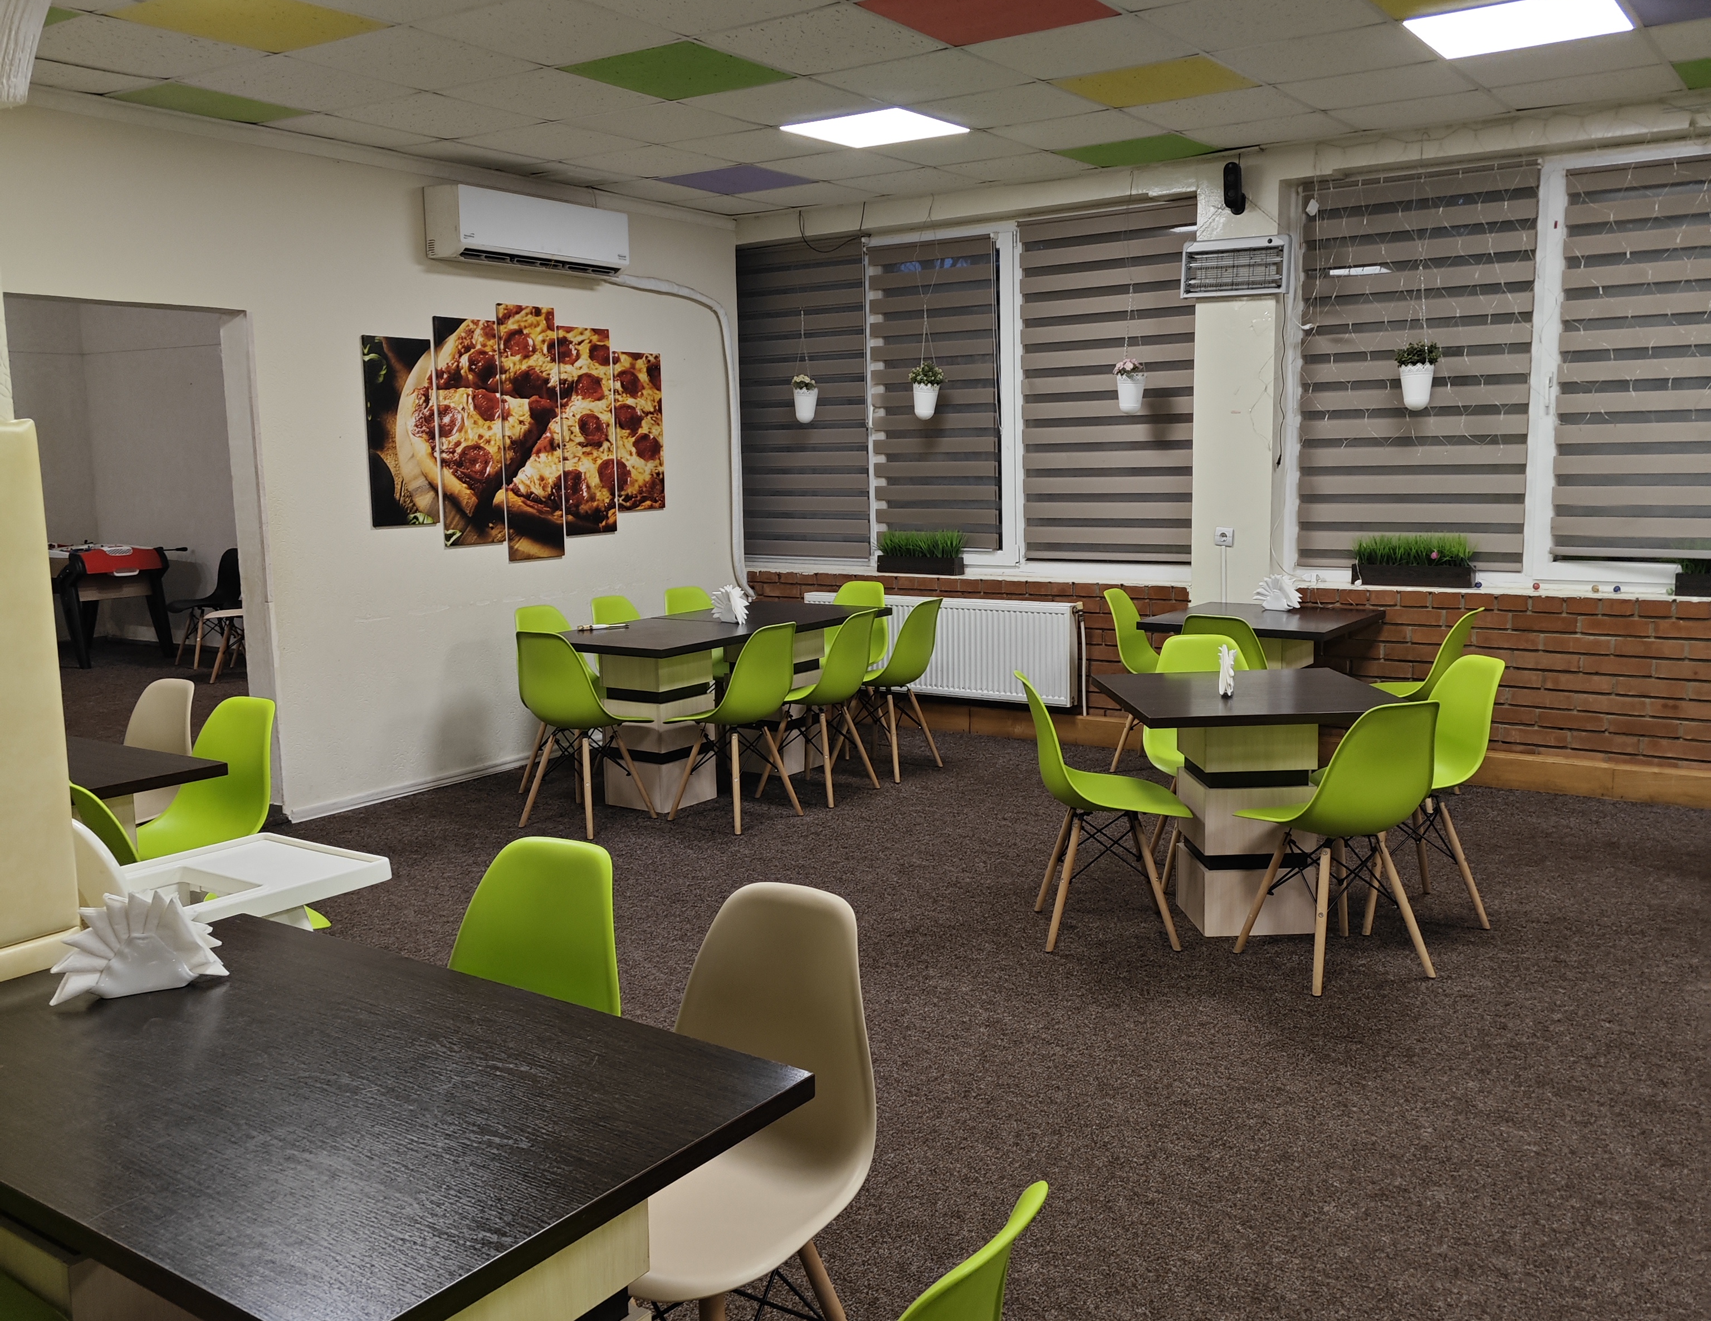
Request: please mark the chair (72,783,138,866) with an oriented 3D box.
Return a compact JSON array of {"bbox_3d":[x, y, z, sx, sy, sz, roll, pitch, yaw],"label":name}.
[{"bbox_3d":[-1.550,0.622,3.567,0.455,0.800,0.515,7,11,43],"label":"chair"}]

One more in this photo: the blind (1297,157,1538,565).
[{"bbox_3d":[2.369,-1.223,6.479,0.940,1.667,0.060,4,9,34],"label":"blind"}]

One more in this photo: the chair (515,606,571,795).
[{"bbox_3d":[-1.248,0.172,6.753,0.510,0.805,0.455,5,9,36],"label":"chair"}]

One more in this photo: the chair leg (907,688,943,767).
[{"bbox_3d":[0.330,0.320,7.084,0.030,0.398,0.030,-16,11,39],"label":"chair leg"}]

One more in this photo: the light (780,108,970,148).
[{"bbox_3d":[0.086,-2.126,6.057,0.595,0.025,0.595,4,9,34],"label":"light"}]

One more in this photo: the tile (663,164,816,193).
[{"bbox_3d":[-0.562,-2.296,7.246,0.595,0.018,0.595,4,10,34],"label":"tile"}]

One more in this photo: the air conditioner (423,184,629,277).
[{"bbox_3d":[-1.485,-1.966,6.993,0.215,0.292,1.055,4,10,34],"label":"air conditioner"}]

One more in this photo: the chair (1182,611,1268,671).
[{"bbox_3d":[1.540,0.190,6.205,0.450,0.805,0.520,4,9,30],"label":"chair"}]

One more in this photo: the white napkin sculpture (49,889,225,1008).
[{"bbox_3d":[-1.045,0.407,2.205,0.230,0.140,0.075,-5,9,-28],"label":"white napkin sculpture"}]

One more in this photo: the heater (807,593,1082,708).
[{"bbox_3d":[0.426,-0.075,7.886,1.600,0.500,0.110,4,9,34],"label":"heater"}]

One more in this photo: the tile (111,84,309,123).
[{"bbox_3d":[-2.308,-2.014,5.479,0.330,0.018,0.580,4,10,34],"label":"tile"}]

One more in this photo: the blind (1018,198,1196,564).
[{"bbox_3d":[1.208,-1.311,7.320,0.930,1.680,0.060,4,10,34],"label":"blind"}]

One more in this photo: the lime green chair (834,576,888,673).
[{"bbox_3d":[-0.069,0.027,7.573,0.450,0.805,0.520,3,9,27],"label":"lime green chair"}]

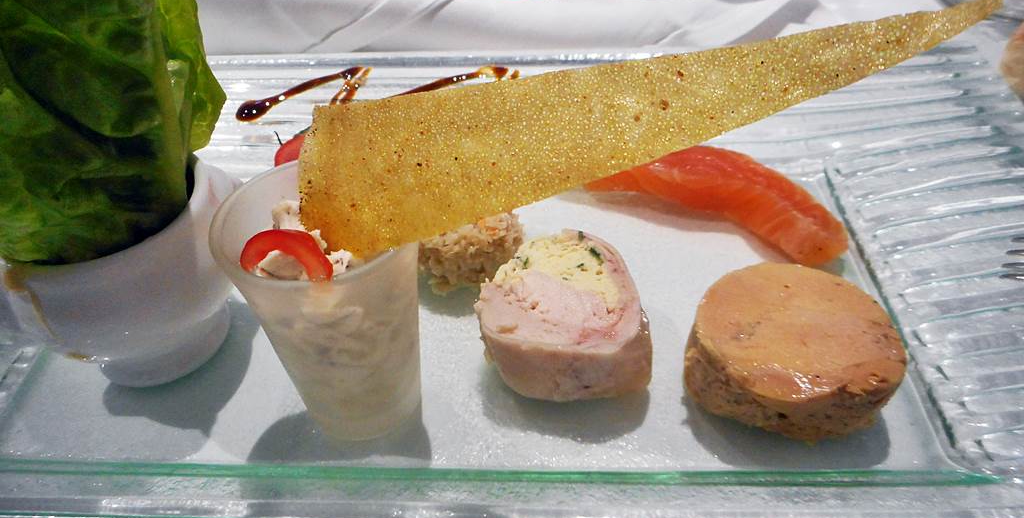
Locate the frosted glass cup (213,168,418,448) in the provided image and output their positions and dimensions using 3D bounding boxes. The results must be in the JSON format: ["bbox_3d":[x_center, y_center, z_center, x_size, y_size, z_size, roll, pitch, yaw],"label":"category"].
[{"bbox_3d":[-0.037,0.013,0.164,0.040,0.057,0.040,-2,43,0],"label":"frosted glass cup"}]

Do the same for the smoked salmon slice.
[{"bbox_3d":[0.063,-0.023,0.228,0.081,0.016,0.033,22,48,24],"label":"smoked salmon slice"}]

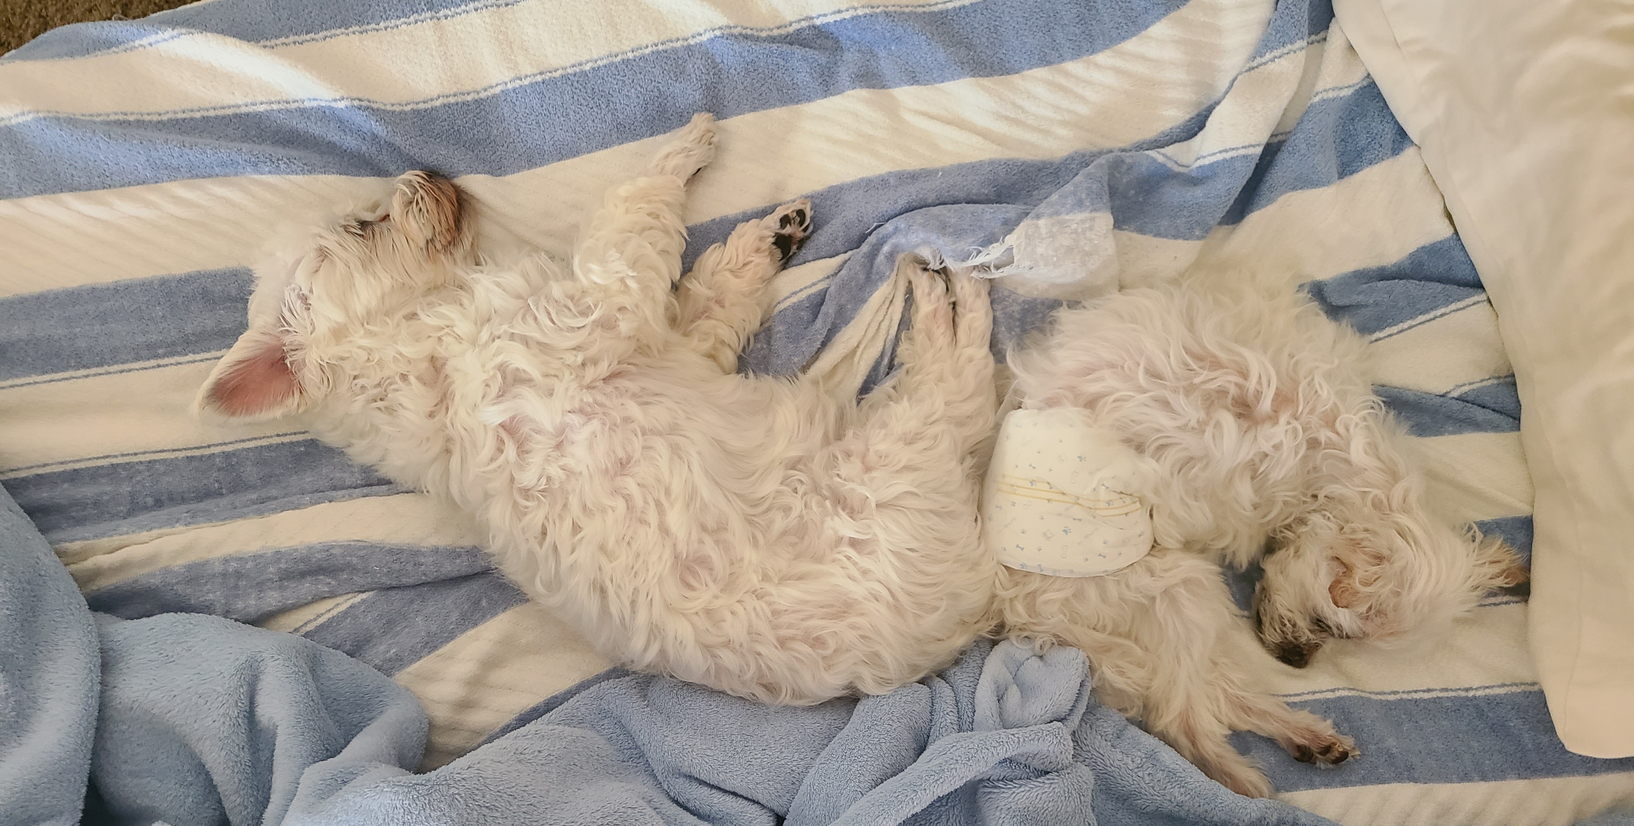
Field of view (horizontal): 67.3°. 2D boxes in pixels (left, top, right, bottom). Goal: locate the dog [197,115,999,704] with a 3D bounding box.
[{"bbox_3d":[-0.107,-0.022,0.800,0.545,0.175,0.335,25,87,1],"label":"dog"}]

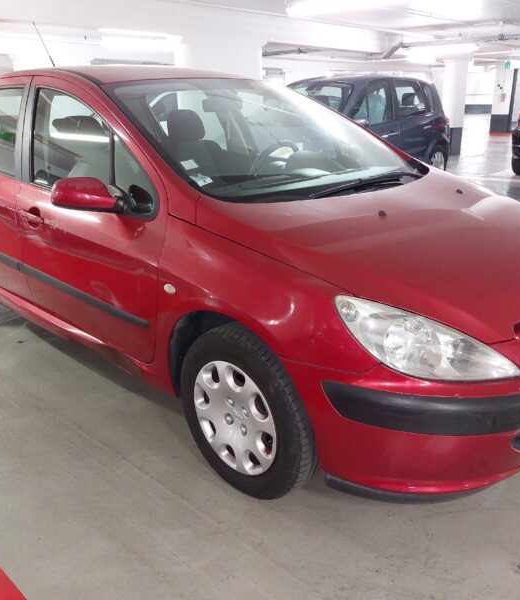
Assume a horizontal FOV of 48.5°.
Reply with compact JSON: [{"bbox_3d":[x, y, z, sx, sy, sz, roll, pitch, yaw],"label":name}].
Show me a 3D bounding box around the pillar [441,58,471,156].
[{"bbox_3d":[4.171,-4.148,12.490,0.370,2.020,0.500,17,26,41],"label":"pillar"}]

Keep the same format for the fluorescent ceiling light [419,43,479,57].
[{"bbox_3d":[3.502,-4.683,10.785,1.220,0.110,0.130,17,25,40],"label":"fluorescent ceiling light"}]

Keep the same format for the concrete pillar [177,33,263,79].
[{"bbox_3d":[-0.566,-2.531,8.196,0.280,2.150,1.520,17,25,40],"label":"concrete pillar"}]

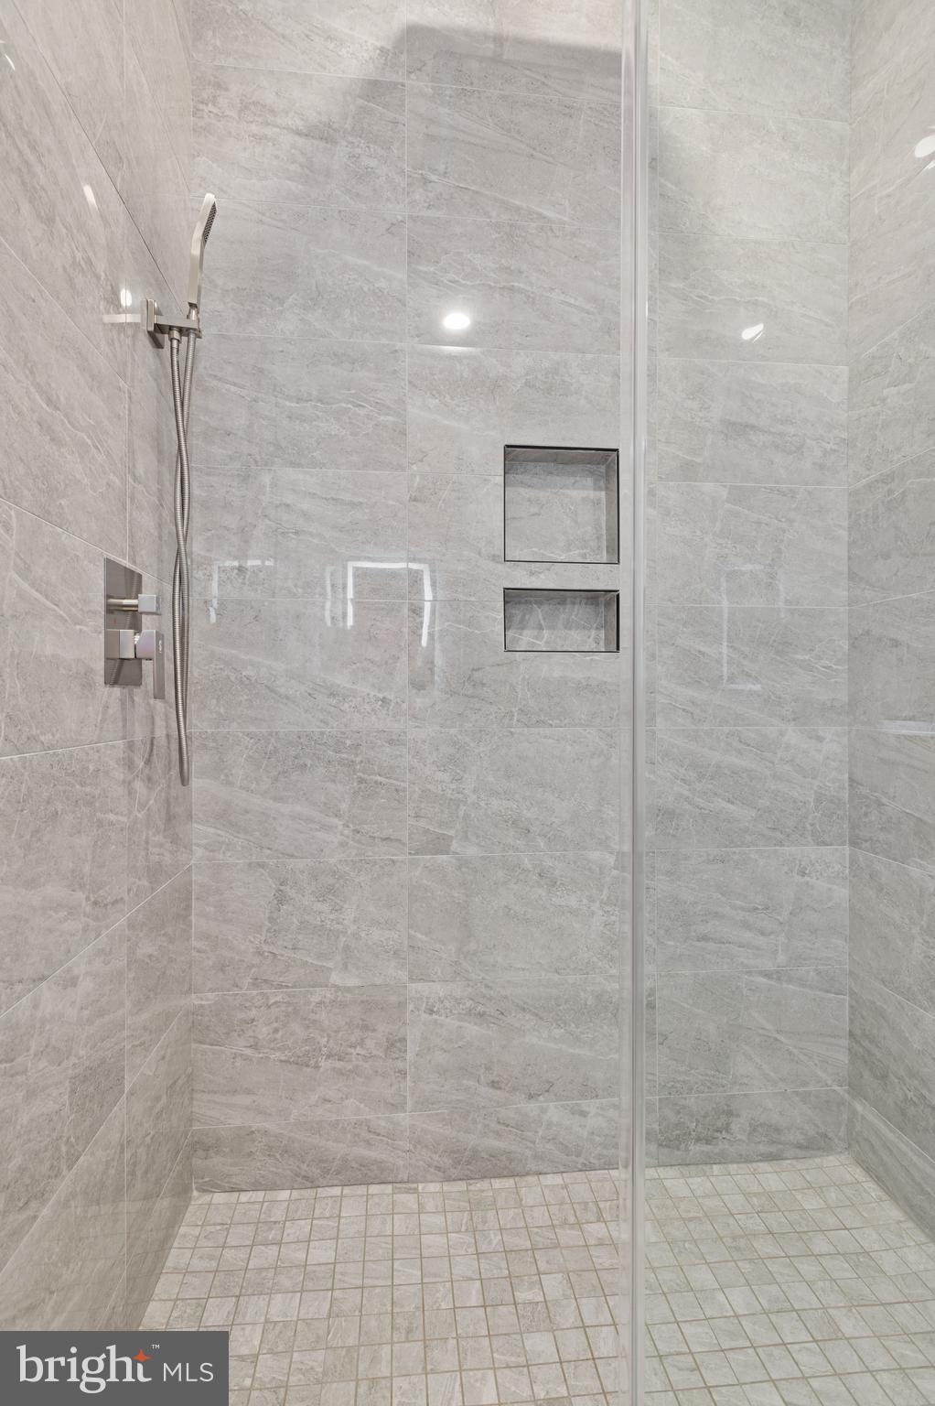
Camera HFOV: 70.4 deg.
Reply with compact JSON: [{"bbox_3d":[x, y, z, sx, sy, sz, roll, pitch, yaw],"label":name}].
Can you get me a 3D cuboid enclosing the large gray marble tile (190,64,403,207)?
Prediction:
[{"bbox_3d":[-0.389,-1.316,1.556,0.491,0.305,0.010,0,0,-6],"label":"large gray marble tile"}]

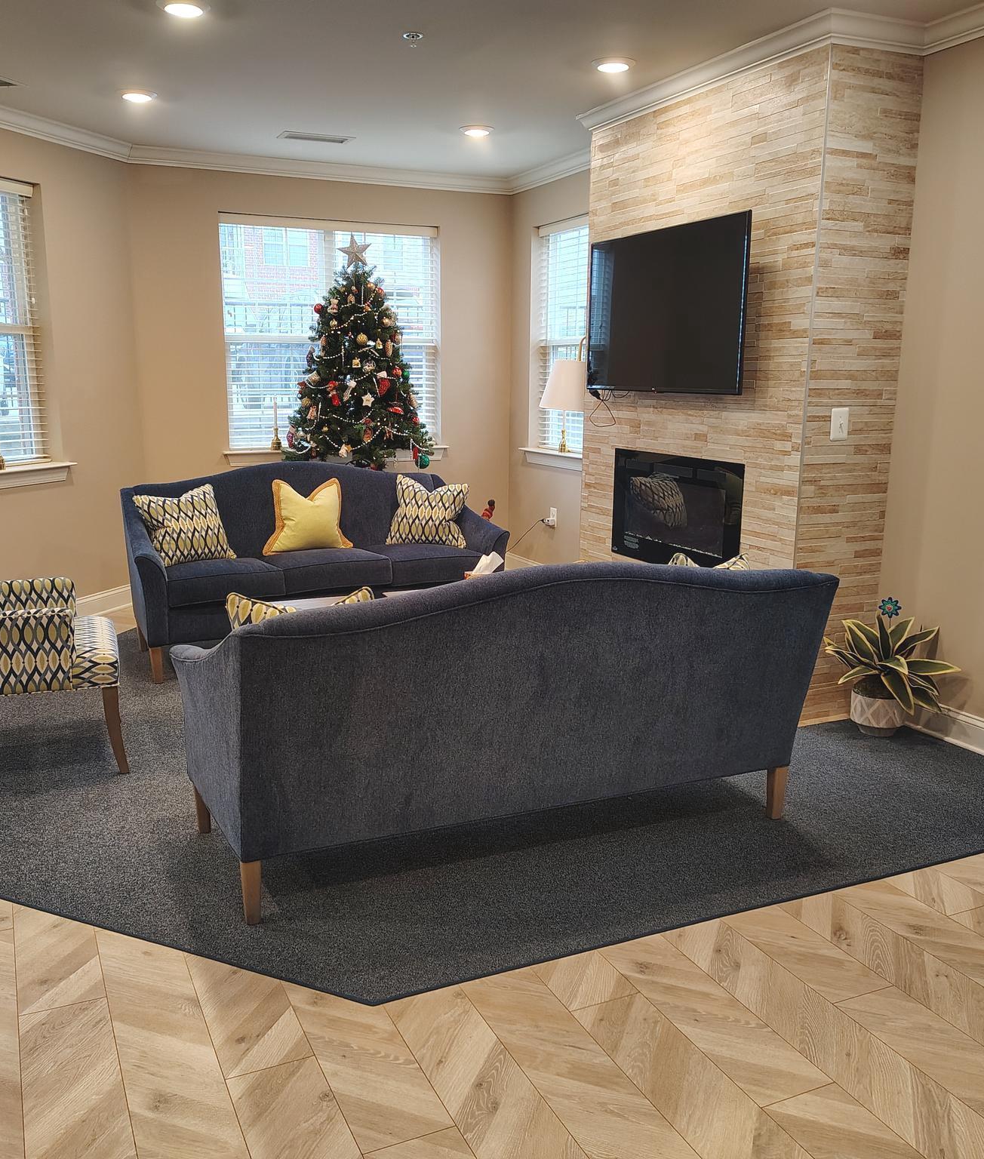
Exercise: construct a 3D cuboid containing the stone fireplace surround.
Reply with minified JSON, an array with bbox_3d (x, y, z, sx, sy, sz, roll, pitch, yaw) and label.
[{"bbox_3d":[1.119,-0.903,5.248,0.447,2.719,1.877,-5,12,-24],"label":"stone fireplace surround"}]

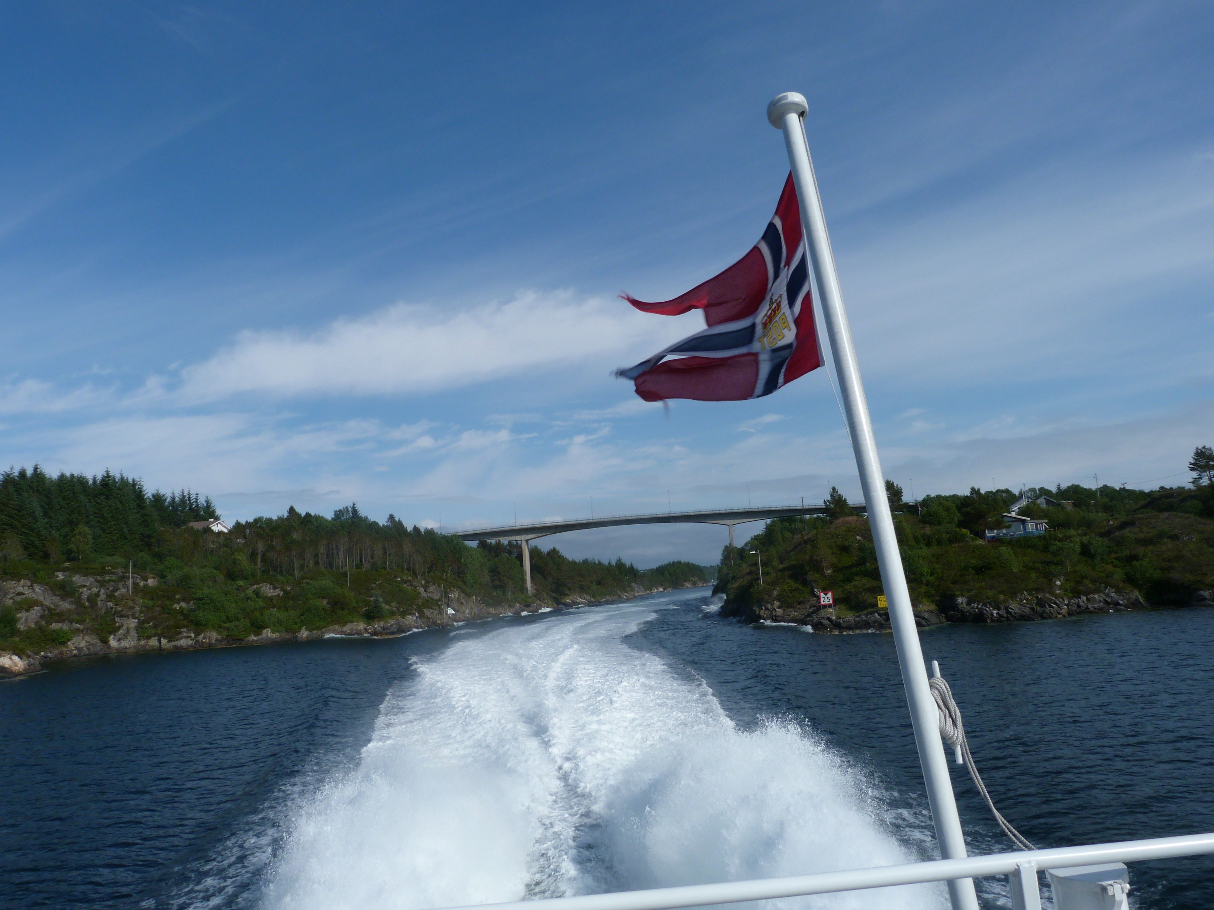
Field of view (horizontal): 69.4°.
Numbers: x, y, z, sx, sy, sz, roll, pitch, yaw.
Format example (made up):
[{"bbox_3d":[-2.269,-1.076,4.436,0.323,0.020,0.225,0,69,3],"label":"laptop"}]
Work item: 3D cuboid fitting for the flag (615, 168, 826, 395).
[{"bbox_3d":[0.375,-0.500,2.950,0.280,0.710,1.000,6,-10,-37],"label":"flag"}]

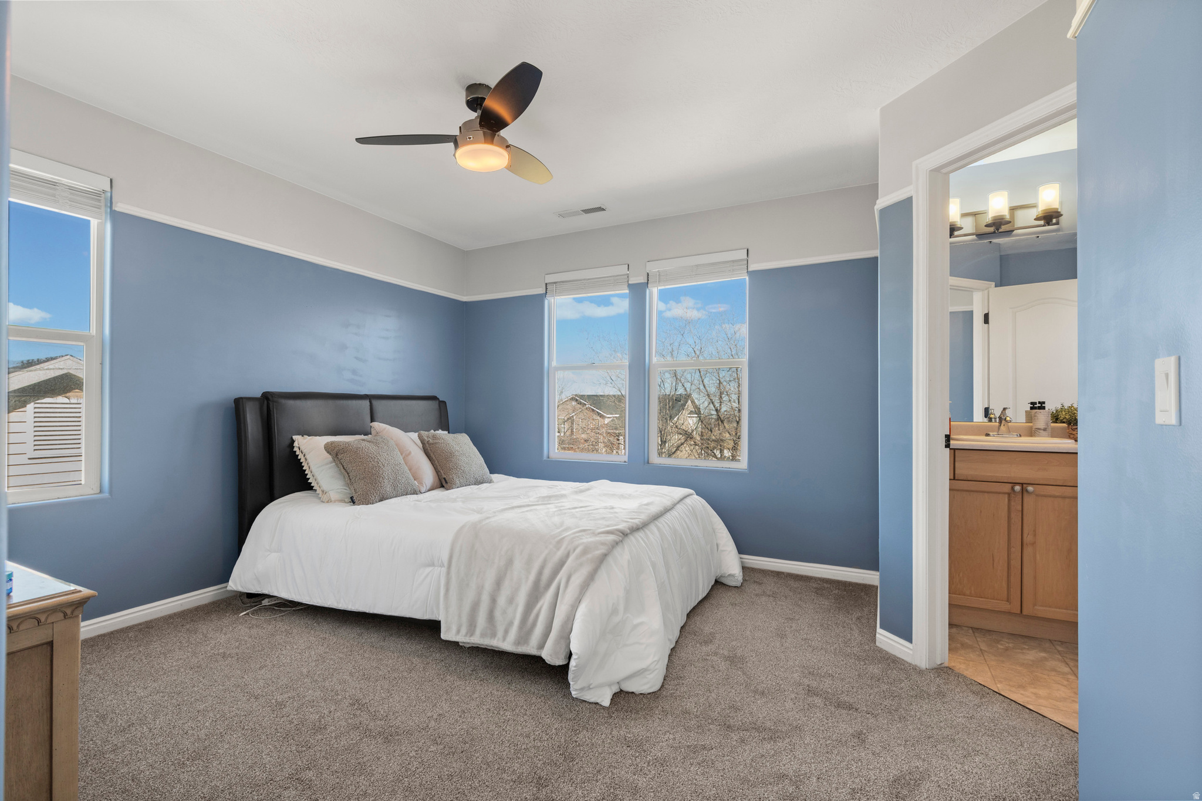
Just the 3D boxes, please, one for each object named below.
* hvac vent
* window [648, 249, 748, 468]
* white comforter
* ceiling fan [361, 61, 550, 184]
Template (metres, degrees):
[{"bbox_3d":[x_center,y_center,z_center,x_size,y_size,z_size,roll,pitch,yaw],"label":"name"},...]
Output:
[{"bbox_3d":[-0.129,-1.317,3.758,0.385,0.014,0.145,0,-1,27],"label":"hvac vent"},{"bbox_3d":[0.681,-0.277,3.808,0.730,1.490,0.100,0,-1,27],"label":"window"},{"bbox_3d":[-0.529,0.818,3.062,2.280,0.570,1.680,0,-1,27],"label":"white comforter"},{"bbox_3d":[-0.485,-1.173,2.401,1.000,0.336,0.900,0,-1,27],"label":"ceiling fan"}]

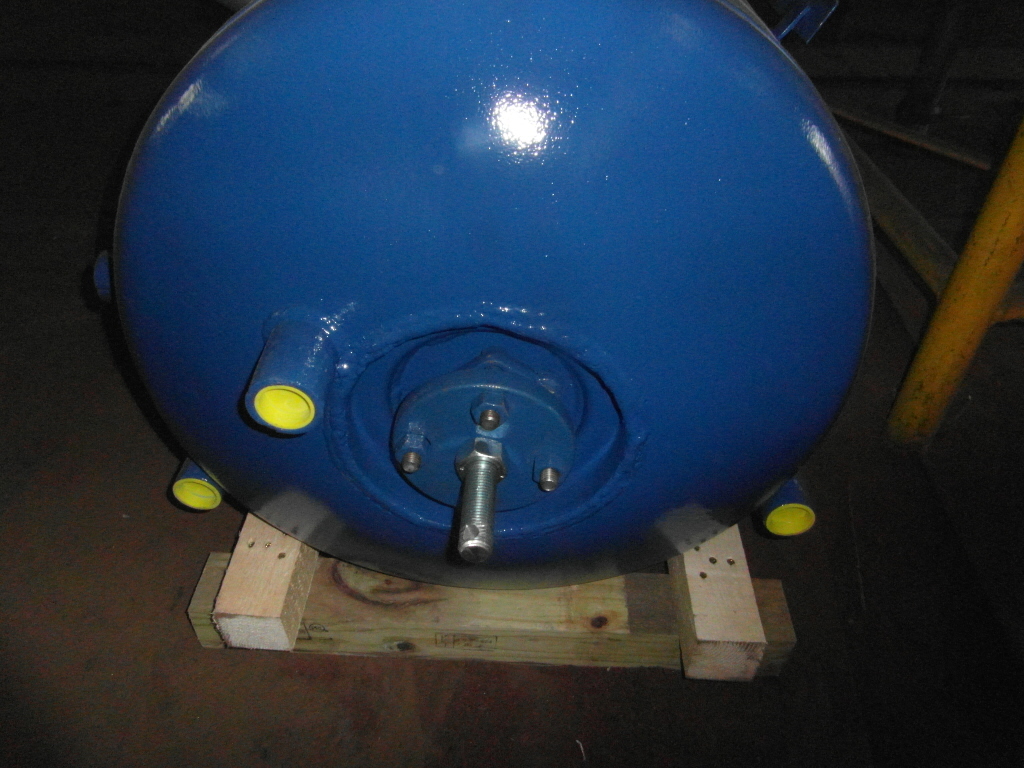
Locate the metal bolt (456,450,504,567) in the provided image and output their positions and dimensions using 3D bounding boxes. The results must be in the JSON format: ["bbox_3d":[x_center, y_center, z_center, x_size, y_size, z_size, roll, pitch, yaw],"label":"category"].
[{"bbox_3d":[-0.030,0.108,0.643,0.047,0.047,0.108,2,40,1],"label":"metal bolt"}]

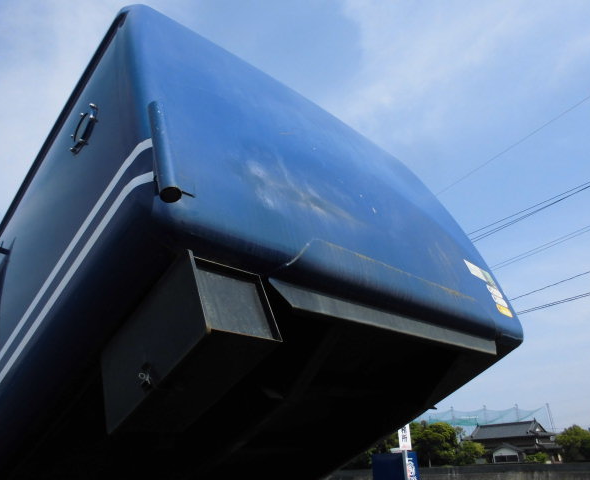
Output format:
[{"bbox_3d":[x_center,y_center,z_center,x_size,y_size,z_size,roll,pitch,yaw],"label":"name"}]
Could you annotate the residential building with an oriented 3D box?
[{"bbox_3d":[37.641,35.228,83.000,9.500,7.328,11.172,19,-32,-36],"label":"residential building"}]

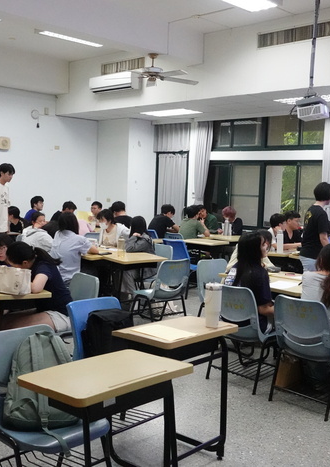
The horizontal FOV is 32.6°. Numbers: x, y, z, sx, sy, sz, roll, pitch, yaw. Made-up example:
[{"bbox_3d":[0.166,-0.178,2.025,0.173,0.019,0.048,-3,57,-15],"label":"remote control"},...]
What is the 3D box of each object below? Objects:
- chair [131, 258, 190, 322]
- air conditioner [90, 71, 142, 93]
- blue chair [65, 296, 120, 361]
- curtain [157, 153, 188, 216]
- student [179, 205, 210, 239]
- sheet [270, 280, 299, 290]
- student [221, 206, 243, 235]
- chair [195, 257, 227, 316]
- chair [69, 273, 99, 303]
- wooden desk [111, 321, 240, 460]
[{"bbox_3d":[-0.063,0.634,5.949,0.460,0.790,0.520,-3,7,-44],"label":"chair"},{"bbox_3d":[-0.908,-2.631,9.982,0.210,0.295,1.130,-3,7,-45],"label":"air conditioner"},{"bbox_3d":[-0.311,0.841,3.488,0.460,0.790,0.520,-2,7,-42],"label":"blue chair"},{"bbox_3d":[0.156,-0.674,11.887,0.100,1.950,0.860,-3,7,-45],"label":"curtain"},{"bbox_3d":[0.487,0.167,9.049,0.720,1.240,0.480,-3,7,-45],"label":"student"},{"bbox_3d":[0.991,0.430,4.693,0.297,0.004,0.210,-3,7,-45],"label":"sheet"},{"bbox_3d":[1.006,0.159,9.122,0.720,1.200,0.480,-3,7,-44],"label":"student"},{"bbox_3d":[0.625,0.686,5.640,0.460,0.790,0.520,-2,6,-38],"label":"chair"},{"bbox_3d":[-0.830,0.722,4.391,0.500,0.780,0.460,-3,7,-44],"label":"chair"},{"bbox_3d":[0.056,0.883,3.058,0.400,0.750,0.610,6,7,39],"label":"wooden desk"}]

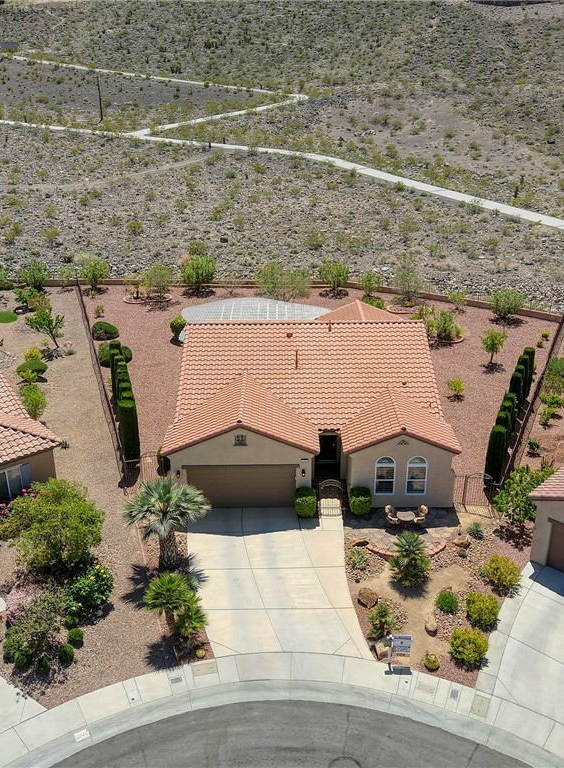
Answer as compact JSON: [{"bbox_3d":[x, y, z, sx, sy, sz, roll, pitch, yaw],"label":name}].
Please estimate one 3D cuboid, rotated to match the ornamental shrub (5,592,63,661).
[{"bbox_3d":[-8.641,8.432,26.793,1.950,2.000,2.100,0,23,0],"label":"ornamental shrub"}]

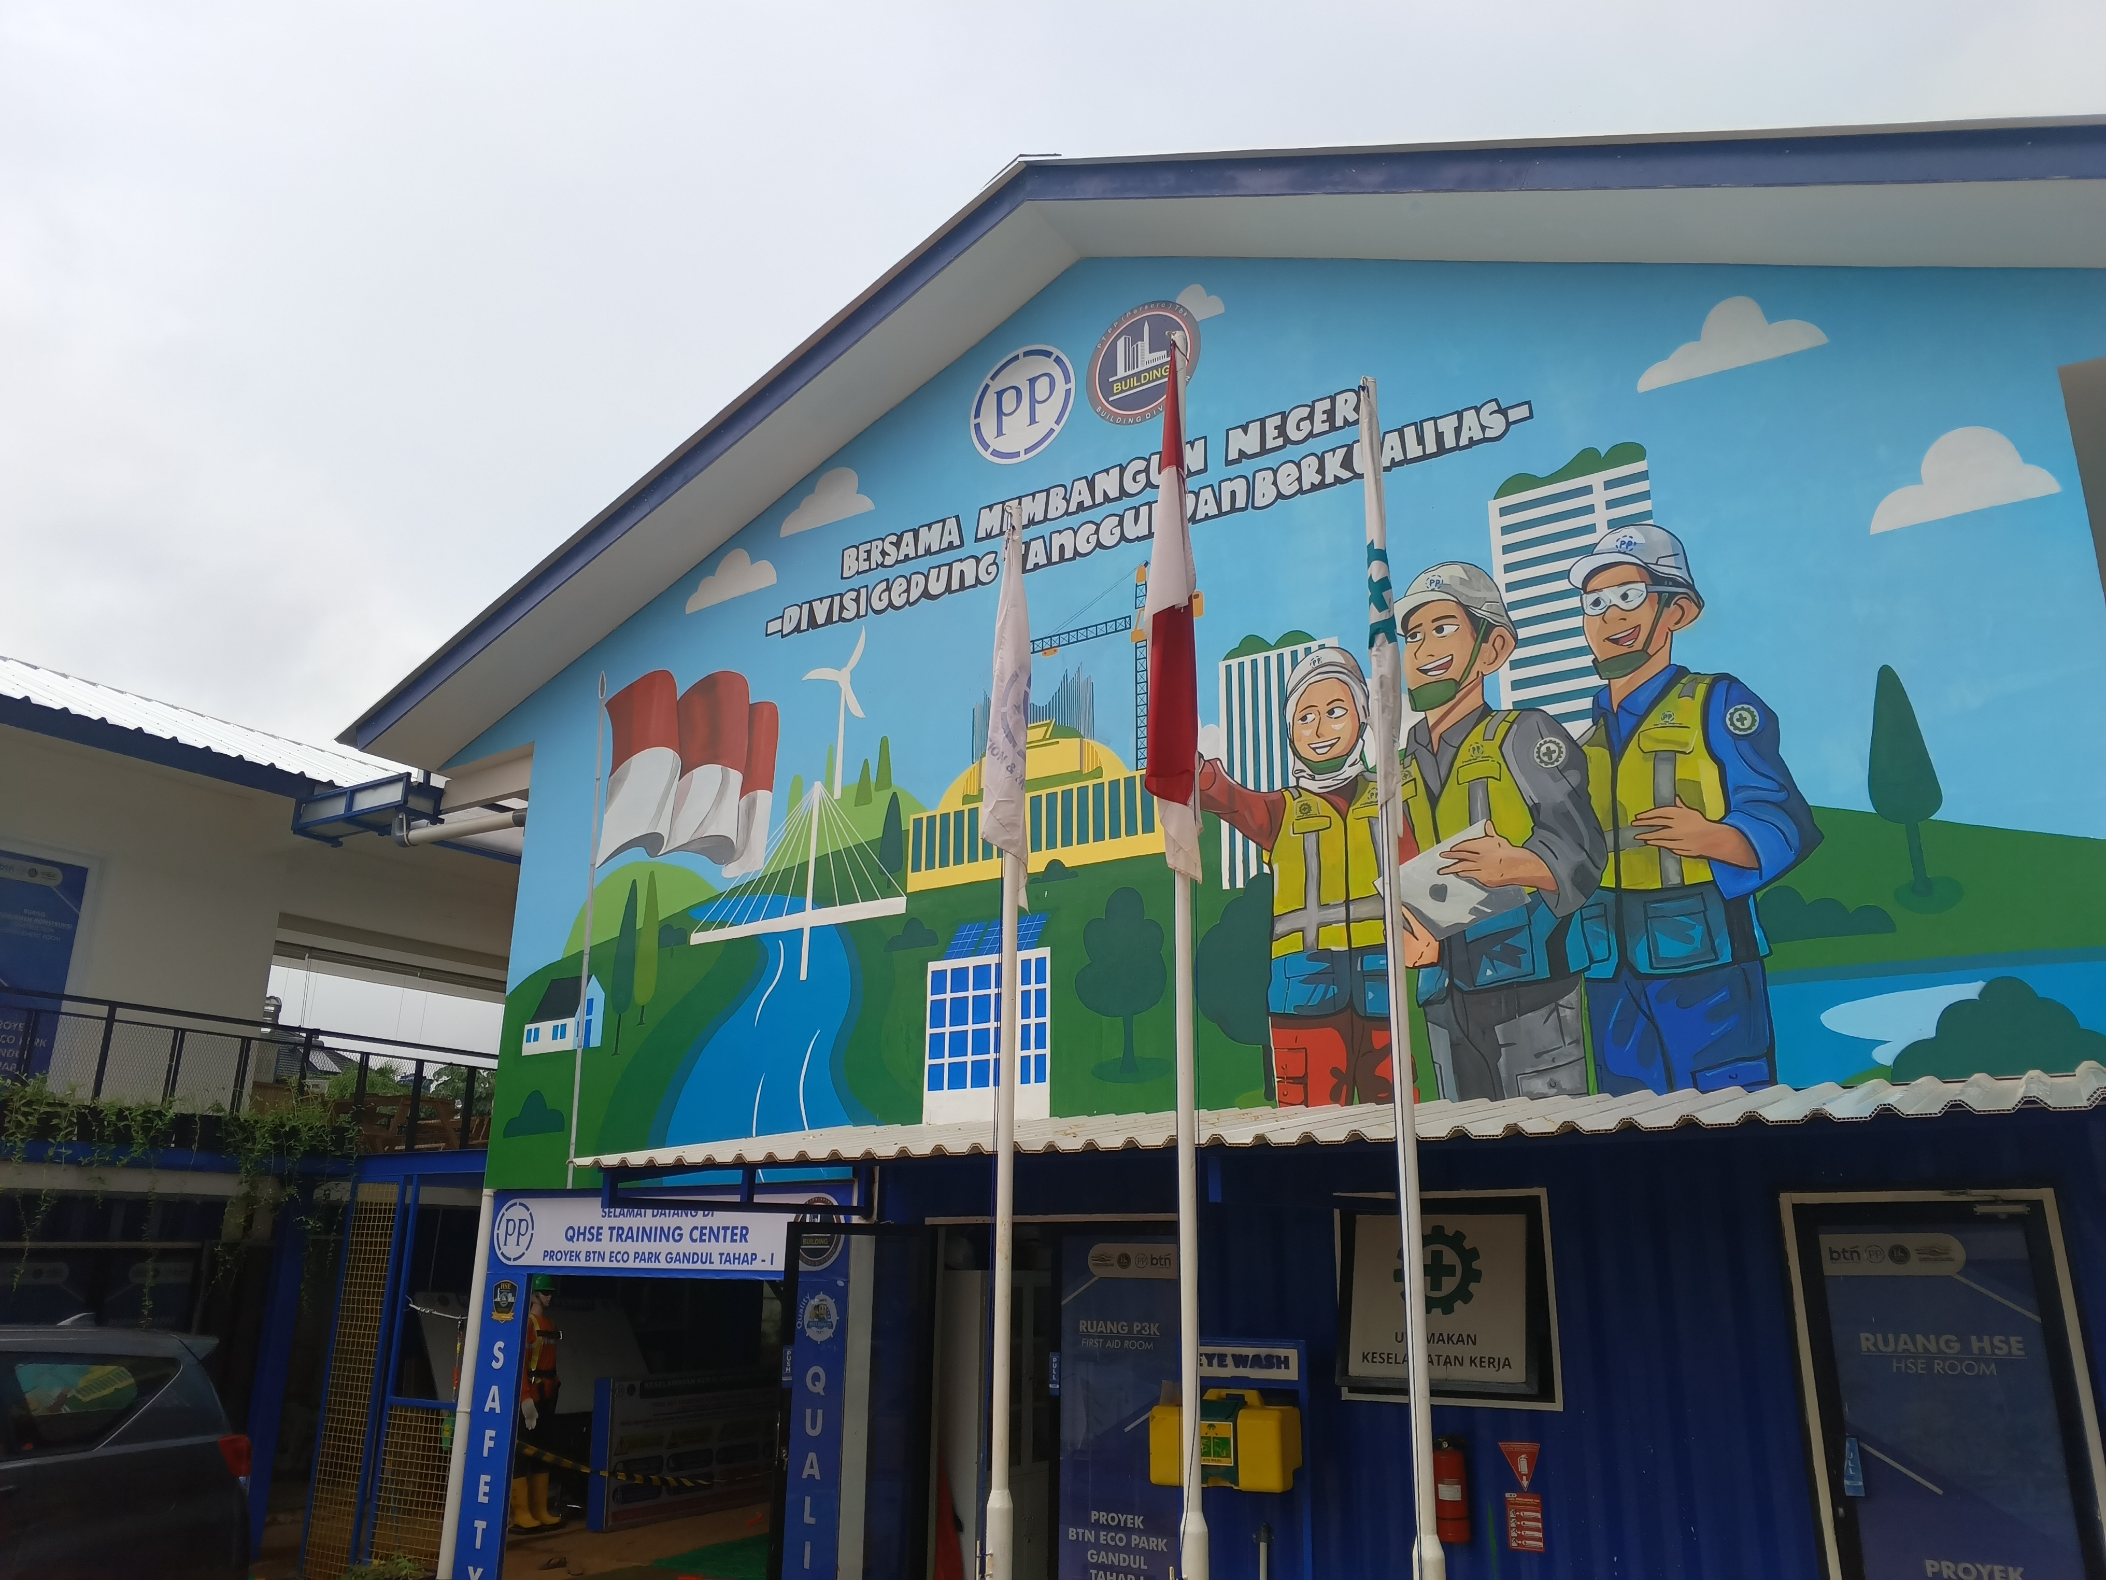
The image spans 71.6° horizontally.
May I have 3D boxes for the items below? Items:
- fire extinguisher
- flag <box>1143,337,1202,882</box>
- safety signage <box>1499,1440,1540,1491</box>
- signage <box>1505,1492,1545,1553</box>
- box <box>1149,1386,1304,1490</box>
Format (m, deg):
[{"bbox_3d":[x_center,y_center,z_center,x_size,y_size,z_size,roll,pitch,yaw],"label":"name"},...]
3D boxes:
[{"bbox_3d":[1.661,2.901,6.066,0.140,0.405,0.145,-10,-20,30],"label":"fire extinguisher"},{"bbox_3d":[0.405,-0.695,5.191,0.190,2.060,0.140,-10,-20,30],"label":"flag"},{"bbox_3d":[1.931,2.789,6.023,0.172,0.175,0.010,-10,-20,30],"label":"safety signage"},{"bbox_3d":[1.931,2.992,5.960,0.146,0.208,0.010,-10,-20,30],"label":"signage"},{"bbox_3d":[0.774,2.894,6.537,0.635,0.400,0.245,-10,-20,30],"label":"box"}]

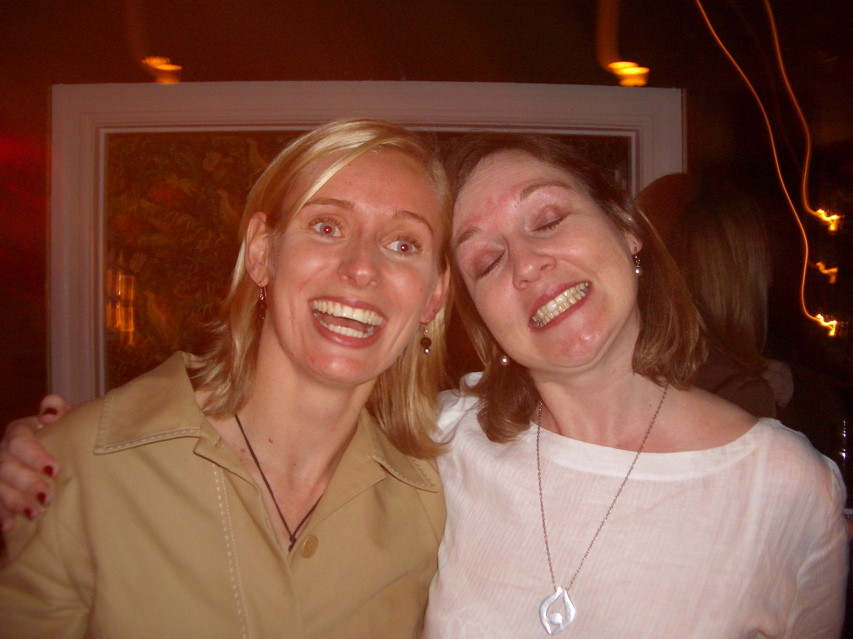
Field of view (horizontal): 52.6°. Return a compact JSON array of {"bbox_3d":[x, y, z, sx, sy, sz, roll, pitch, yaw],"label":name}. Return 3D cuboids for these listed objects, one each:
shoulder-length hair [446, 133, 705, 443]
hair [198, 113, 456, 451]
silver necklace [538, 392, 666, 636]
[{"bbox_3d":[0.114,-0.034,0.760,0.212,0.280,0.210,-26,-5,20],"label":"shoulder-length hair"},{"bbox_3d":[-0.074,-0.035,0.755,0.230,0.285,0.215,12,2,-12],"label":"hair"},{"bbox_3d":[0.153,0.149,0.765,0.130,0.235,0.130,-3,-4,19],"label":"silver necklace"}]

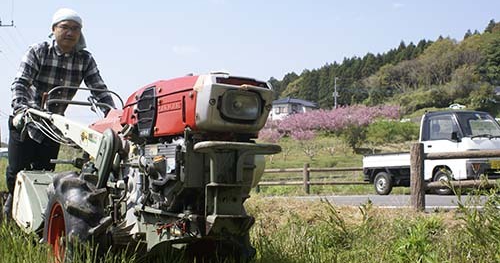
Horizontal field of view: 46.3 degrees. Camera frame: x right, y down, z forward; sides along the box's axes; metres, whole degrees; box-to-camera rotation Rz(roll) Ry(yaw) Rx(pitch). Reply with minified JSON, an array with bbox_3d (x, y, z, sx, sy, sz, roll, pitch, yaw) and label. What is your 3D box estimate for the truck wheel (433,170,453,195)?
[{"bbox_3d":[4.267,1.135,12.950,0.150,0.540,0.540,3,-5,-33],"label":"truck wheel"}]

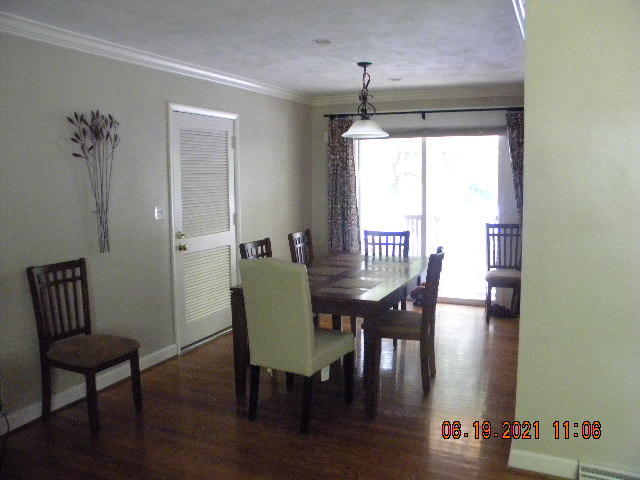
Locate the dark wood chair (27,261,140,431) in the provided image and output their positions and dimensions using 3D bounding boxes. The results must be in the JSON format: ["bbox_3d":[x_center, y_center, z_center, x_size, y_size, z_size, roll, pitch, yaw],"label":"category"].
[{"bbox_3d":[-1.421,0.635,3.197,0.540,0.960,0.430,2,8,25],"label":"dark wood chair"}]

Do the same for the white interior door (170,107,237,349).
[{"bbox_3d":[-1.013,-0.095,4.703,0.060,2.030,0.850,3,8,25],"label":"white interior door"}]

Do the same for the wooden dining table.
[{"bbox_3d":[0.233,0.630,4.101,1.040,0.765,1.670,2,8,25],"label":"wooden dining table"}]

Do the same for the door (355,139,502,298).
[{"bbox_3d":[1.204,-0.254,5.991,1.760,2.000,0.100,3,8,25],"label":"door"}]

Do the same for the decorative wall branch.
[{"bbox_3d":[-1.484,-0.398,3.511,0.060,0.970,0.440,2,8,25],"label":"decorative wall branch"}]

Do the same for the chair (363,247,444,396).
[{"bbox_3d":[0.612,0.556,3.780,0.540,0.975,0.450,3,8,22],"label":"chair"}]

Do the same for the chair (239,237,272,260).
[{"bbox_3d":[-0.277,0.509,4.167,0.540,0.975,0.450,4,9,30],"label":"chair"}]

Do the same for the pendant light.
[{"bbox_3d":[0.393,-1.217,4.518,0.430,0.620,0.430,-1,7,0],"label":"pendant light"}]

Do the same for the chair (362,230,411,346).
[{"bbox_3d":[0.548,0.433,4.807,0.440,0.970,0.550,2,8,25],"label":"chair"}]

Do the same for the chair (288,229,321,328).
[{"bbox_3d":[0.053,0.426,4.785,0.540,0.975,0.450,4,9,29],"label":"chair"}]

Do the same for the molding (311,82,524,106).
[{"bbox_3d":[1.077,-1.624,5.790,2.650,0.130,0.100,3,8,25],"label":"molding"}]

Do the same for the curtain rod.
[{"bbox_3d":[1.164,-1.428,5.805,2.400,0.050,0.070,2,7,23],"label":"curtain rod"}]

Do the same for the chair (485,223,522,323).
[{"bbox_3d":[1.932,0.346,5.331,0.450,0.975,0.540,1,8,11],"label":"chair"}]

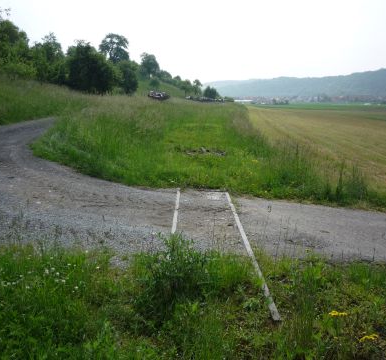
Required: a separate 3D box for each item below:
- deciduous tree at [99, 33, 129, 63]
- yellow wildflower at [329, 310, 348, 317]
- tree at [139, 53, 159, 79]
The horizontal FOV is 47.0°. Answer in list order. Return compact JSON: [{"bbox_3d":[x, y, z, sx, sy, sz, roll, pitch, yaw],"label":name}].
[{"bbox_3d":[-22.115,-36.624,125.000,8.400,10.000,8.400,0,10,0],"label":"deciduous tree"},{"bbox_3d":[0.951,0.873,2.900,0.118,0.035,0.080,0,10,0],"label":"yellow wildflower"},{"bbox_3d":[-13.235,-34.838,135.000,6.100,7.800,6.100,0,10,0],"label":"tree"}]

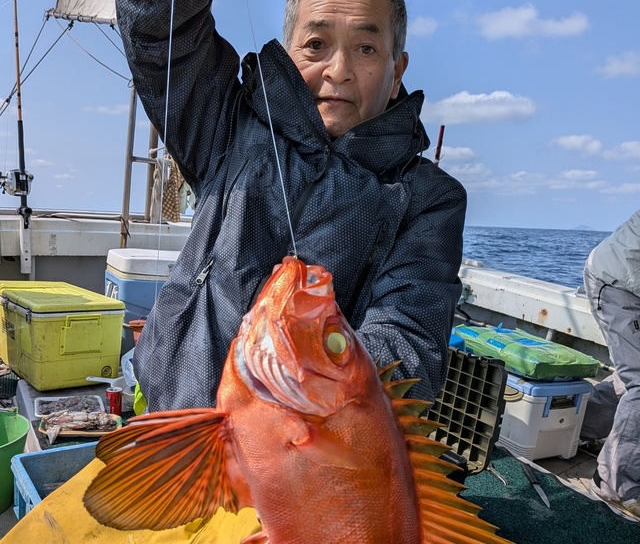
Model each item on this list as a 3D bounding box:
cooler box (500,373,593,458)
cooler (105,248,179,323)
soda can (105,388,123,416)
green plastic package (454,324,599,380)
[{"bbox_3d":[0.855,0.545,2.462,0.265,0.310,0.430,0,5,-21],"label":"cooler box"},{"bbox_3d":[-0.883,0.106,3.579,0.700,0.420,0.450,-1,6,-30],"label":"cooler"},{"bbox_3d":[-0.851,0.543,2.450,0.066,0.122,0.066,2,5,0],"label":"soda can"},{"bbox_3d":[0.883,0.327,2.538,0.290,0.090,0.580,1,5,-14],"label":"green plastic package"}]

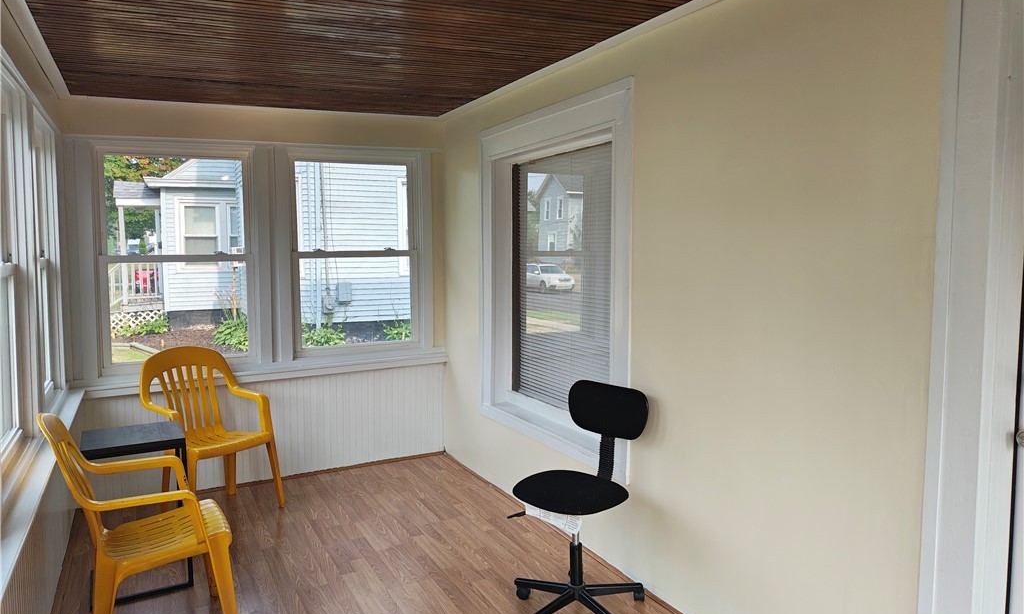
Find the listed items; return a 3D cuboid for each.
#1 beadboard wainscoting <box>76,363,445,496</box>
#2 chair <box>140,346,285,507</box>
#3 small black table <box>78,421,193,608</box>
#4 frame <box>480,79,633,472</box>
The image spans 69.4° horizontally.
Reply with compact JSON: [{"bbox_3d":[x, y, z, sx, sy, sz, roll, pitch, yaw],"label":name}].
[{"bbox_3d":[-1.475,0.767,4.678,2.252,0.644,0.030,-3,5,-28],"label":"beadboard wainscoting"},{"bbox_3d":[-1.679,0.686,4.107,0.573,0.903,0.570,4,6,40],"label":"chair"},{"bbox_3d":[-1.634,0.883,3.226,0.390,0.659,0.353,-3,6,-30],"label":"small black table"},{"bbox_3d":[0.198,-0.147,3.848,0.120,1.714,1.538,-3,5,-26],"label":"frame"}]

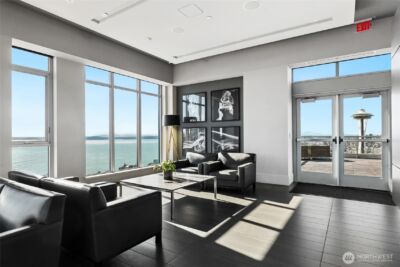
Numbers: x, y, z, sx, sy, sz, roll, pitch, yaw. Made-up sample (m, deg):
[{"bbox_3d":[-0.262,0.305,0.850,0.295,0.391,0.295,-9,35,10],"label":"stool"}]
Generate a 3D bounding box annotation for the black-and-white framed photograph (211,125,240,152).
[{"bbox_3d":[0.708,0.261,6.236,0.891,0.891,0.035,0,0,33],"label":"black-and-white framed photograph"}]

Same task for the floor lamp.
[{"bbox_3d":[-0.780,0.362,6.326,0.490,1.740,0.490,0,0,33],"label":"floor lamp"}]

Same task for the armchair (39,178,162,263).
[{"bbox_3d":[-1.027,0.832,2.374,0.889,0.755,0.816,0,0,33],"label":"armchair"}]

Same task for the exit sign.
[{"bbox_3d":[3.230,-2.118,4.376,0.270,0.200,0.050,0,0,33],"label":"exit sign"}]

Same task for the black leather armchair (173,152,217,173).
[{"bbox_3d":[-0.101,0.851,5.483,0.889,0.755,0.816,0,0,31],"label":"black leather armchair"}]

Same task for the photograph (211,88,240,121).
[{"bbox_3d":[0.705,-0.785,6.243,0.891,0.891,0.035,0,0,33],"label":"photograph"}]

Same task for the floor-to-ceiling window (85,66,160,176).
[{"bbox_3d":[-1.874,-0.254,5.872,0.110,2.520,2.400,0,0,33],"label":"floor-to-ceiling window"}]

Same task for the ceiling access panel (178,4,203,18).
[{"bbox_3d":[-0.176,-2.237,4.046,0.330,0.020,0.330,0,0,33],"label":"ceiling access panel"}]

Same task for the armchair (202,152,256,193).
[{"bbox_3d":[0.687,0.846,4.941,0.889,0.755,0.816,0,0,30],"label":"armchair"}]

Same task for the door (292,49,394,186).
[{"bbox_3d":[3.171,-0.227,5.132,1.950,2.890,0.110,0,0,33],"label":"door"}]

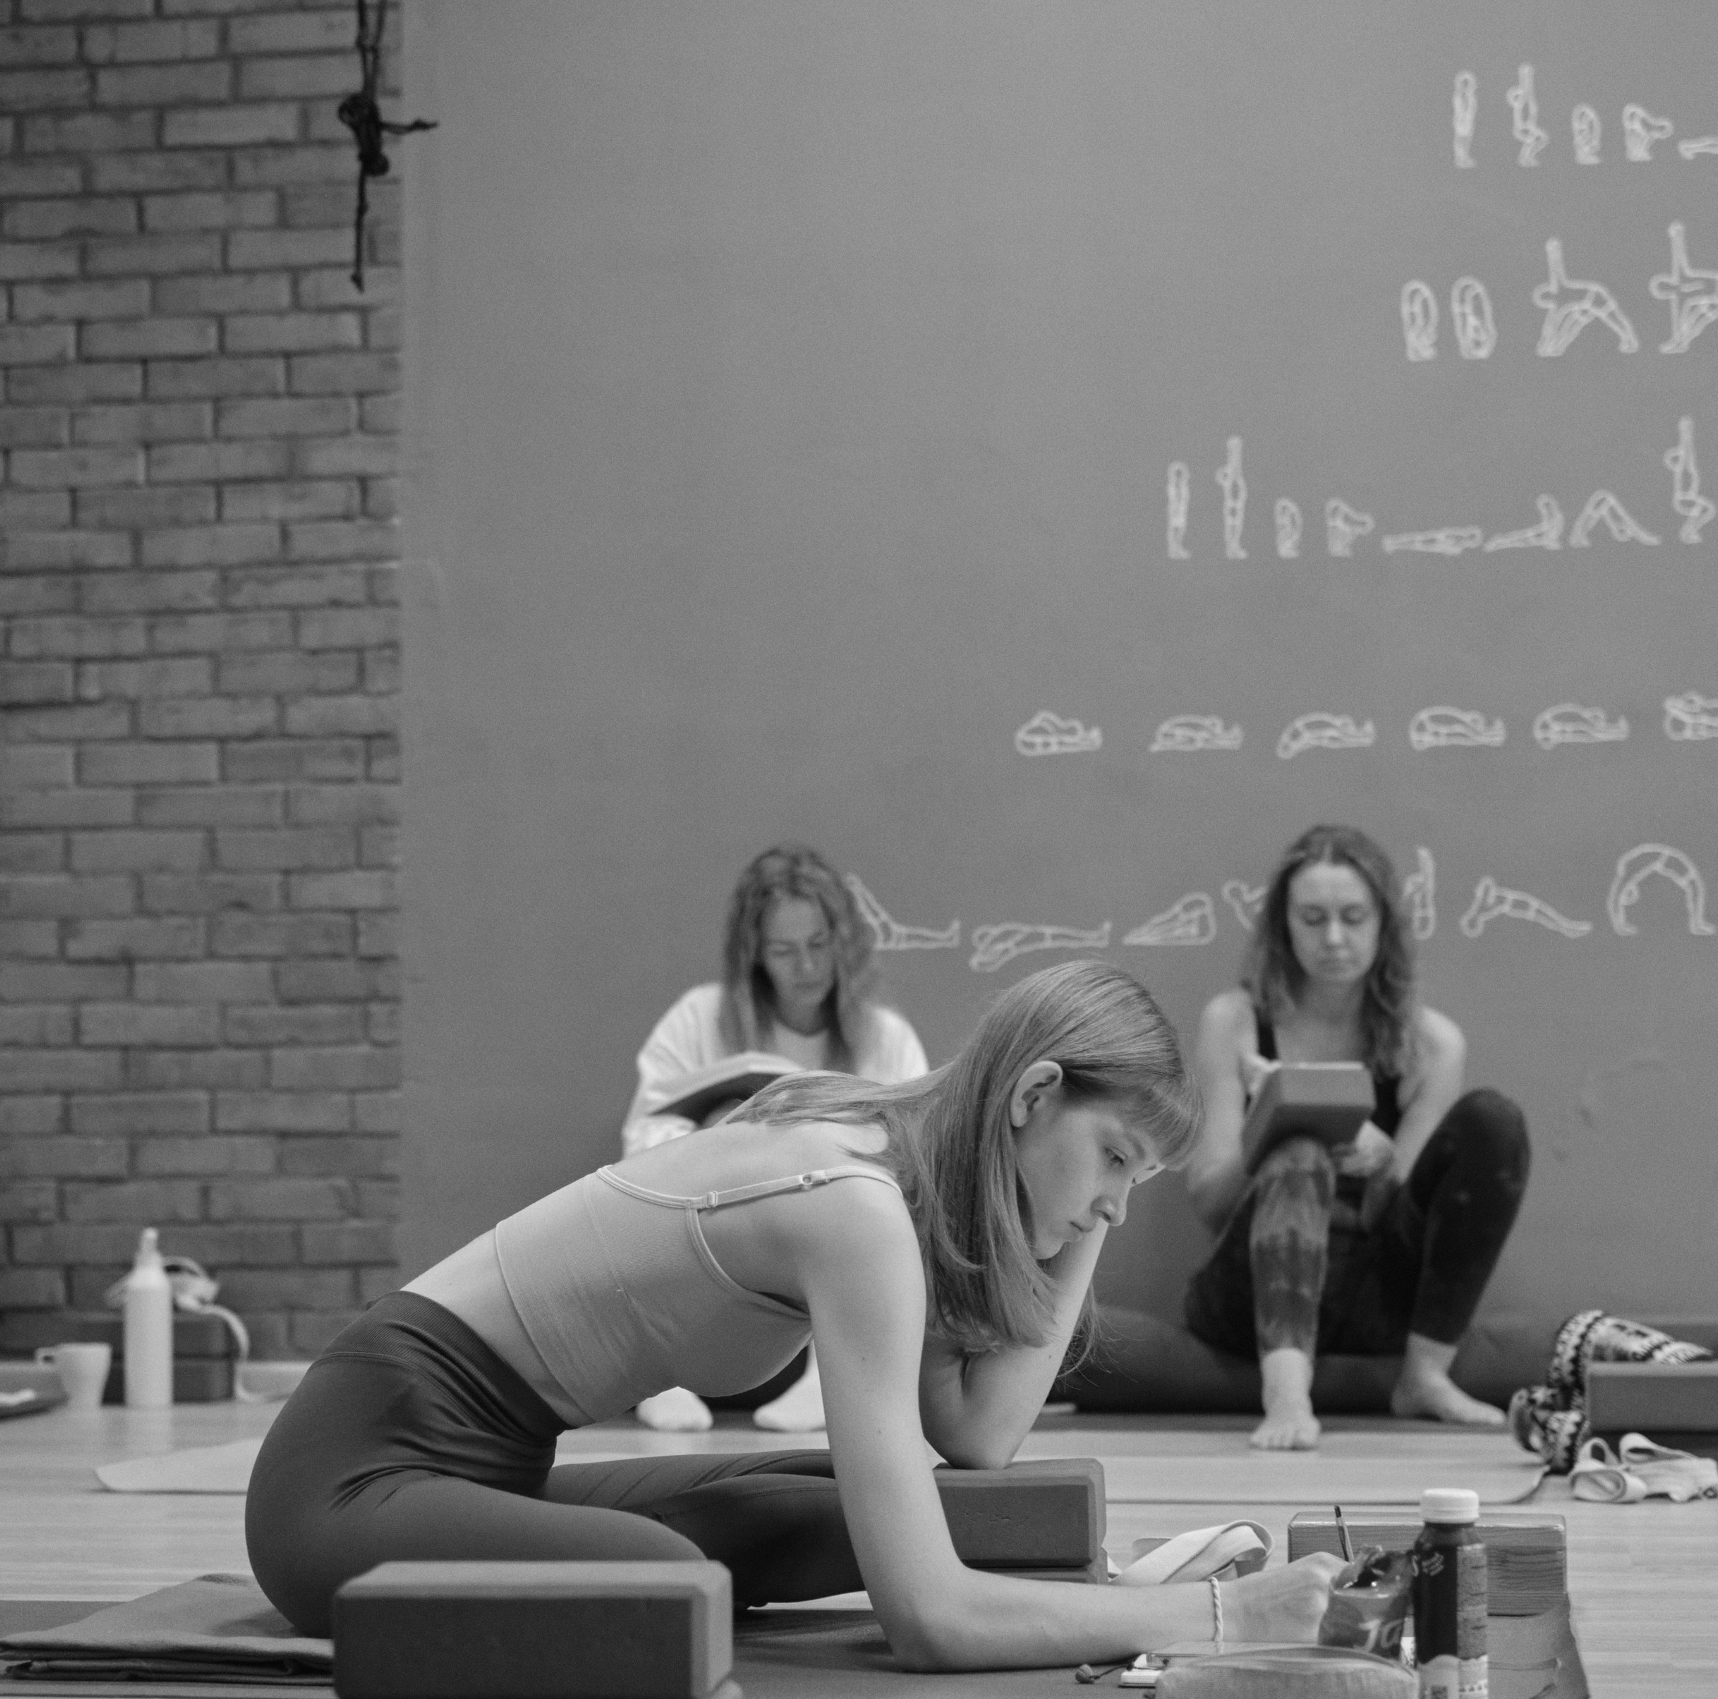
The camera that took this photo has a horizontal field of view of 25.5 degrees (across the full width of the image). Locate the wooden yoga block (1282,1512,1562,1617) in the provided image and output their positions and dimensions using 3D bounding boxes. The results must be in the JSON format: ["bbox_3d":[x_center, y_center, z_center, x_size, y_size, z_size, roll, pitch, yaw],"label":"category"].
[{"bbox_3d":[0.484,0.606,3.216,0.230,0.073,0.124,-1,-4,10],"label":"wooden yoga block"}]

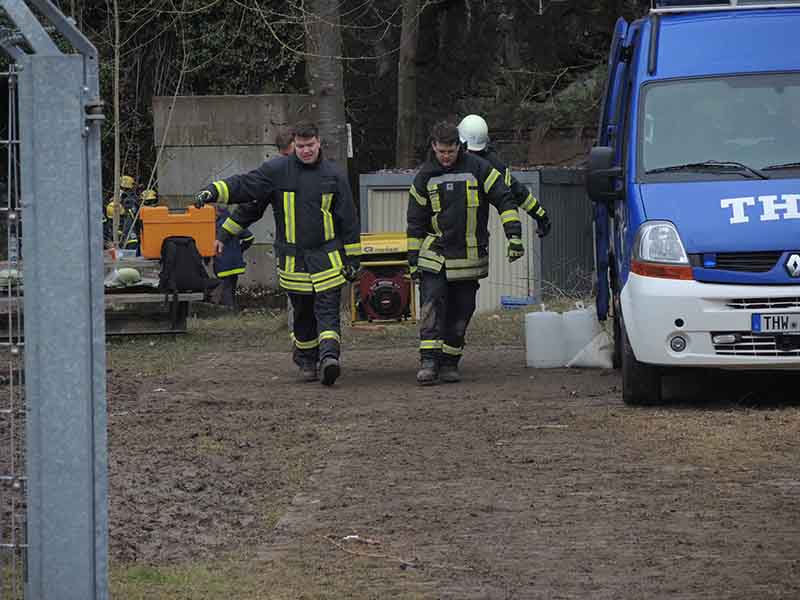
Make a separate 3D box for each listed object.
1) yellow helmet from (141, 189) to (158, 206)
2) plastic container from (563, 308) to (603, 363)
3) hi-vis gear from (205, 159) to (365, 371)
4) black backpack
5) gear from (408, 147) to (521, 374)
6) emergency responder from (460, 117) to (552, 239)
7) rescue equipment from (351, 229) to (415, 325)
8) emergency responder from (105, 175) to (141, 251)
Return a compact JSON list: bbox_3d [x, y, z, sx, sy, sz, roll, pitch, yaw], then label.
[{"bbox_3d":[-3.283,-1.343,53.000,0.240,0.220,0.270,0,1,0],"label":"yellow helmet"},{"bbox_3d":[1.343,0.287,30.100,0.280,0.420,0.290,0,1,0],"label":"plastic container"},{"bbox_3d":[-0.805,-0.243,27.700,1.050,1.530,0.500,0,1,0],"label":"hi-vis gear"},{"bbox_3d":[-2.015,-0.334,38.000,0.460,0.520,0.300,0,1,-6],"label":"black backpack"},{"bbox_3d":[0.440,-0.270,27.600,0.770,1.550,0.480,0,1,-5],"label":"gear"},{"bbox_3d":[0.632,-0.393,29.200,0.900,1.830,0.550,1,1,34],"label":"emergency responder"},{"bbox_3d":[-0.108,-0.143,28.150,0.460,0.640,0.750,0,1,-1],"label":"rescue equipment"},{"bbox_3d":[-3.637,-0.780,53.000,0.580,1.740,0.480,0,1,-6],"label":"emergency responder"}]

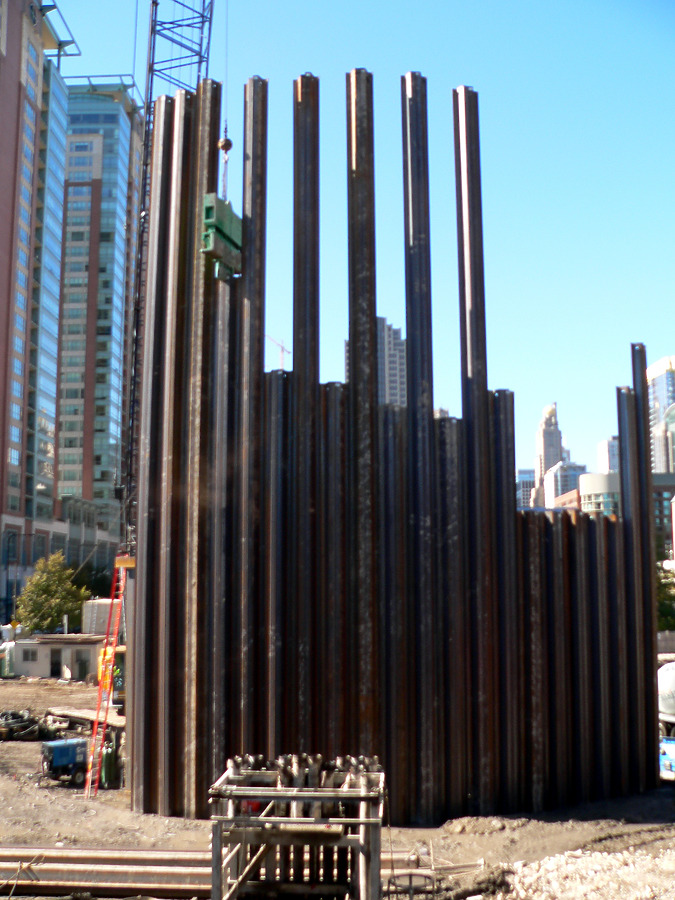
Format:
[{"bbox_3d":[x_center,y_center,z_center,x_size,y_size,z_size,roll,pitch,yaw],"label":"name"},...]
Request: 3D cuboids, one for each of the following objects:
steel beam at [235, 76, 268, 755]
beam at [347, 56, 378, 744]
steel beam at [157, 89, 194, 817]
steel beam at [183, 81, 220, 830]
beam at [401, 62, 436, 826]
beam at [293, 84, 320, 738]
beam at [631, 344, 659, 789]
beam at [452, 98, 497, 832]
[{"bbox_3d":[-2.733,-0.769,29.753,0.930,24.040,0.320,-2,-10,13],"label":"steel beam"},{"bbox_3d":[0.804,-0.841,29.366,0.930,24.160,0.320,0,-9,-1],"label":"beam"},{"bbox_3d":[-5.305,-0.627,30.600,0.930,24.150,0.320,-4,-10,23],"label":"steel beam"},{"bbox_3d":[-4.419,-0.767,30.287,0.930,24.330,0.320,-3,-10,19],"label":"steel beam"},{"bbox_3d":[2.605,-0.782,29.491,0.930,24.150,0.320,1,-9,-7],"label":"beam"},{"bbox_3d":[-0.969,-0.782,29.444,0.930,24.000,0.320,-1,-9,6],"label":"beam"},{"bbox_3d":[10.809,3.762,32.537,0.930,15.360,0.320,8,-12,-40],"label":"beam"},{"bbox_3d":[4.409,-0.623,29.816,0.930,23.750,0.320,2,-10,-14],"label":"beam"}]

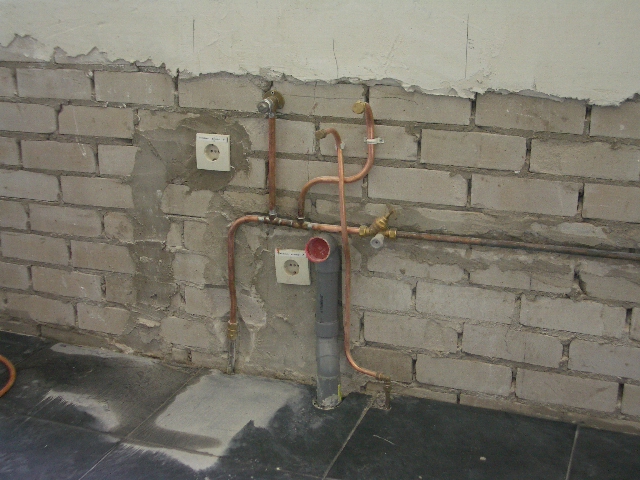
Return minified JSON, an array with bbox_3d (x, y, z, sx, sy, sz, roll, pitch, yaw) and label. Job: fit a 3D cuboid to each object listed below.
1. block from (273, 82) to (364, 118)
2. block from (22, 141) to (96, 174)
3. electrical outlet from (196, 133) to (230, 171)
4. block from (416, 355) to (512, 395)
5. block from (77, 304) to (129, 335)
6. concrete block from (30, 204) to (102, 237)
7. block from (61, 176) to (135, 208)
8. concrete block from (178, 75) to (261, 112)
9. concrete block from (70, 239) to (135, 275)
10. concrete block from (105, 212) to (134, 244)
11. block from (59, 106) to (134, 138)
[{"bbox_3d":[0.012,-0.312,1.959,0.211,0.070,0.100,6,19,20],"label":"block"},{"bbox_3d":[-0.617,-0.222,2.241,0.210,0.069,0.100,6,19,19],"label":"block"},{"bbox_3d":[-0.234,-0.198,2.034,0.082,0.082,0.020,6,19,20],"label":"electrical outlet"},{"bbox_3d":[0.334,0.282,2.035,0.210,0.069,0.100,6,19,19],"label":"block"},{"bbox_3d":[-0.530,0.188,2.334,0.148,0.070,0.100,6,19,20],"label":"block"},{"bbox_3d":[-0.615,-0.062,2.292,0.210,0.069,0.100,6,19,19],"label":"concrete block"},{"bbox_3d":[-0.521,-0.131,2.233,0.210,0.069,0.100,6,19,19],"label":"block"},{"bbox_3d":[-0.200,-0.337,2.035,0.208,0.074,0.100,6,19,20],"label":"concrete block"},{"bbox_3d":[-0.519,0.028,2.278,0.177,0.070,0.100,6,19,20],"label":"concrete block"},{"bbox_3d":[-0.468,-0.048,2.234,0.080,0.067,0.100,6,19,20],"label":"concrete block"},{"bbox_3d":[-0.511,-0.289,2.178,0.210,0.069,0.100,6,19,19],"label":"block"}]

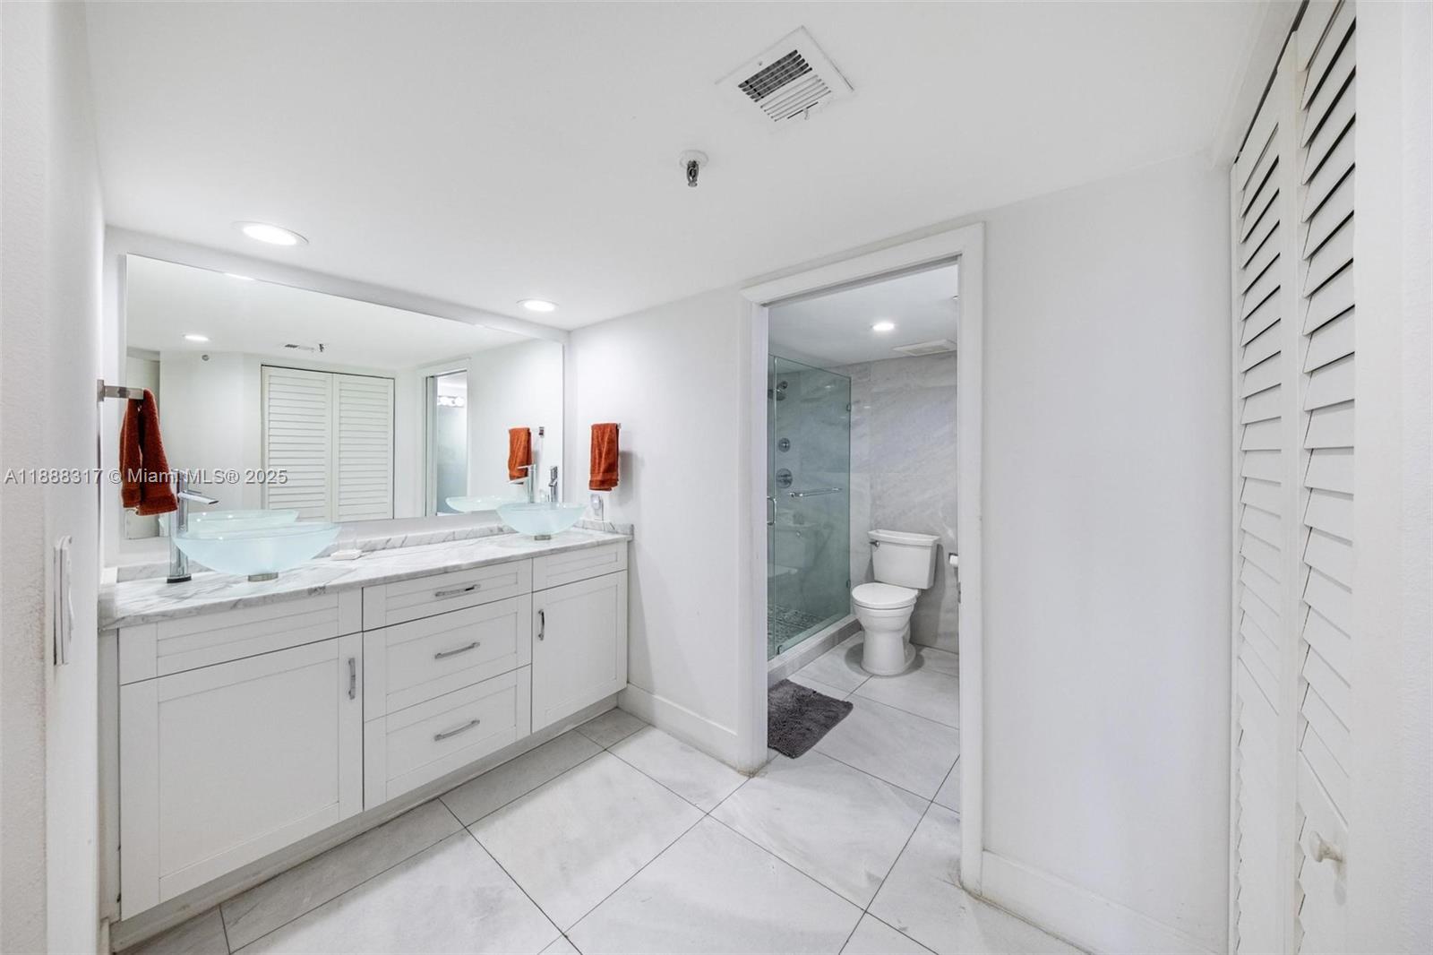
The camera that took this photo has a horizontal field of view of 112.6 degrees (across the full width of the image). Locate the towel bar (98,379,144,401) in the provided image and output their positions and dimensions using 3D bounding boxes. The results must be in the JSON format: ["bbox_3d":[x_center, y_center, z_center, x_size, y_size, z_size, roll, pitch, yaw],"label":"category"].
[{"bbox_3d":[-1.594,-0.220,1.282,0.260,0.058,0.078,2,3,40],"label":"towel bar"}]

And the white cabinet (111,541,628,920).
[{"bbox_3d":[-1.218,0.805,2.042,0.548,0.901,1.677,2,3,40],"label":"white cabinet"}]

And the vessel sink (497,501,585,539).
[{"bbox_3d":[-0.892,0.231,2.449,0.420,0.153,0.420,2,3,40],"label":"vessel sink"}]

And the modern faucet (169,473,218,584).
[{"bbox_3d":[-1.751,0.160,1.595,0.130,0.360,0.052,0,2,-11],"label":"modern faucet"}]

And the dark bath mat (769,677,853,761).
[{"bbox_3d":[0.375,1.228,2.486,0.450,0.025,0.615,2,3,40],"label":"dark bath mat"}]

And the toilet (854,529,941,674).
[{"bbox_3d":[1.170,0.819,3.184,0.440,0.790,0.720,2,3,40],"label":"toilet"}]

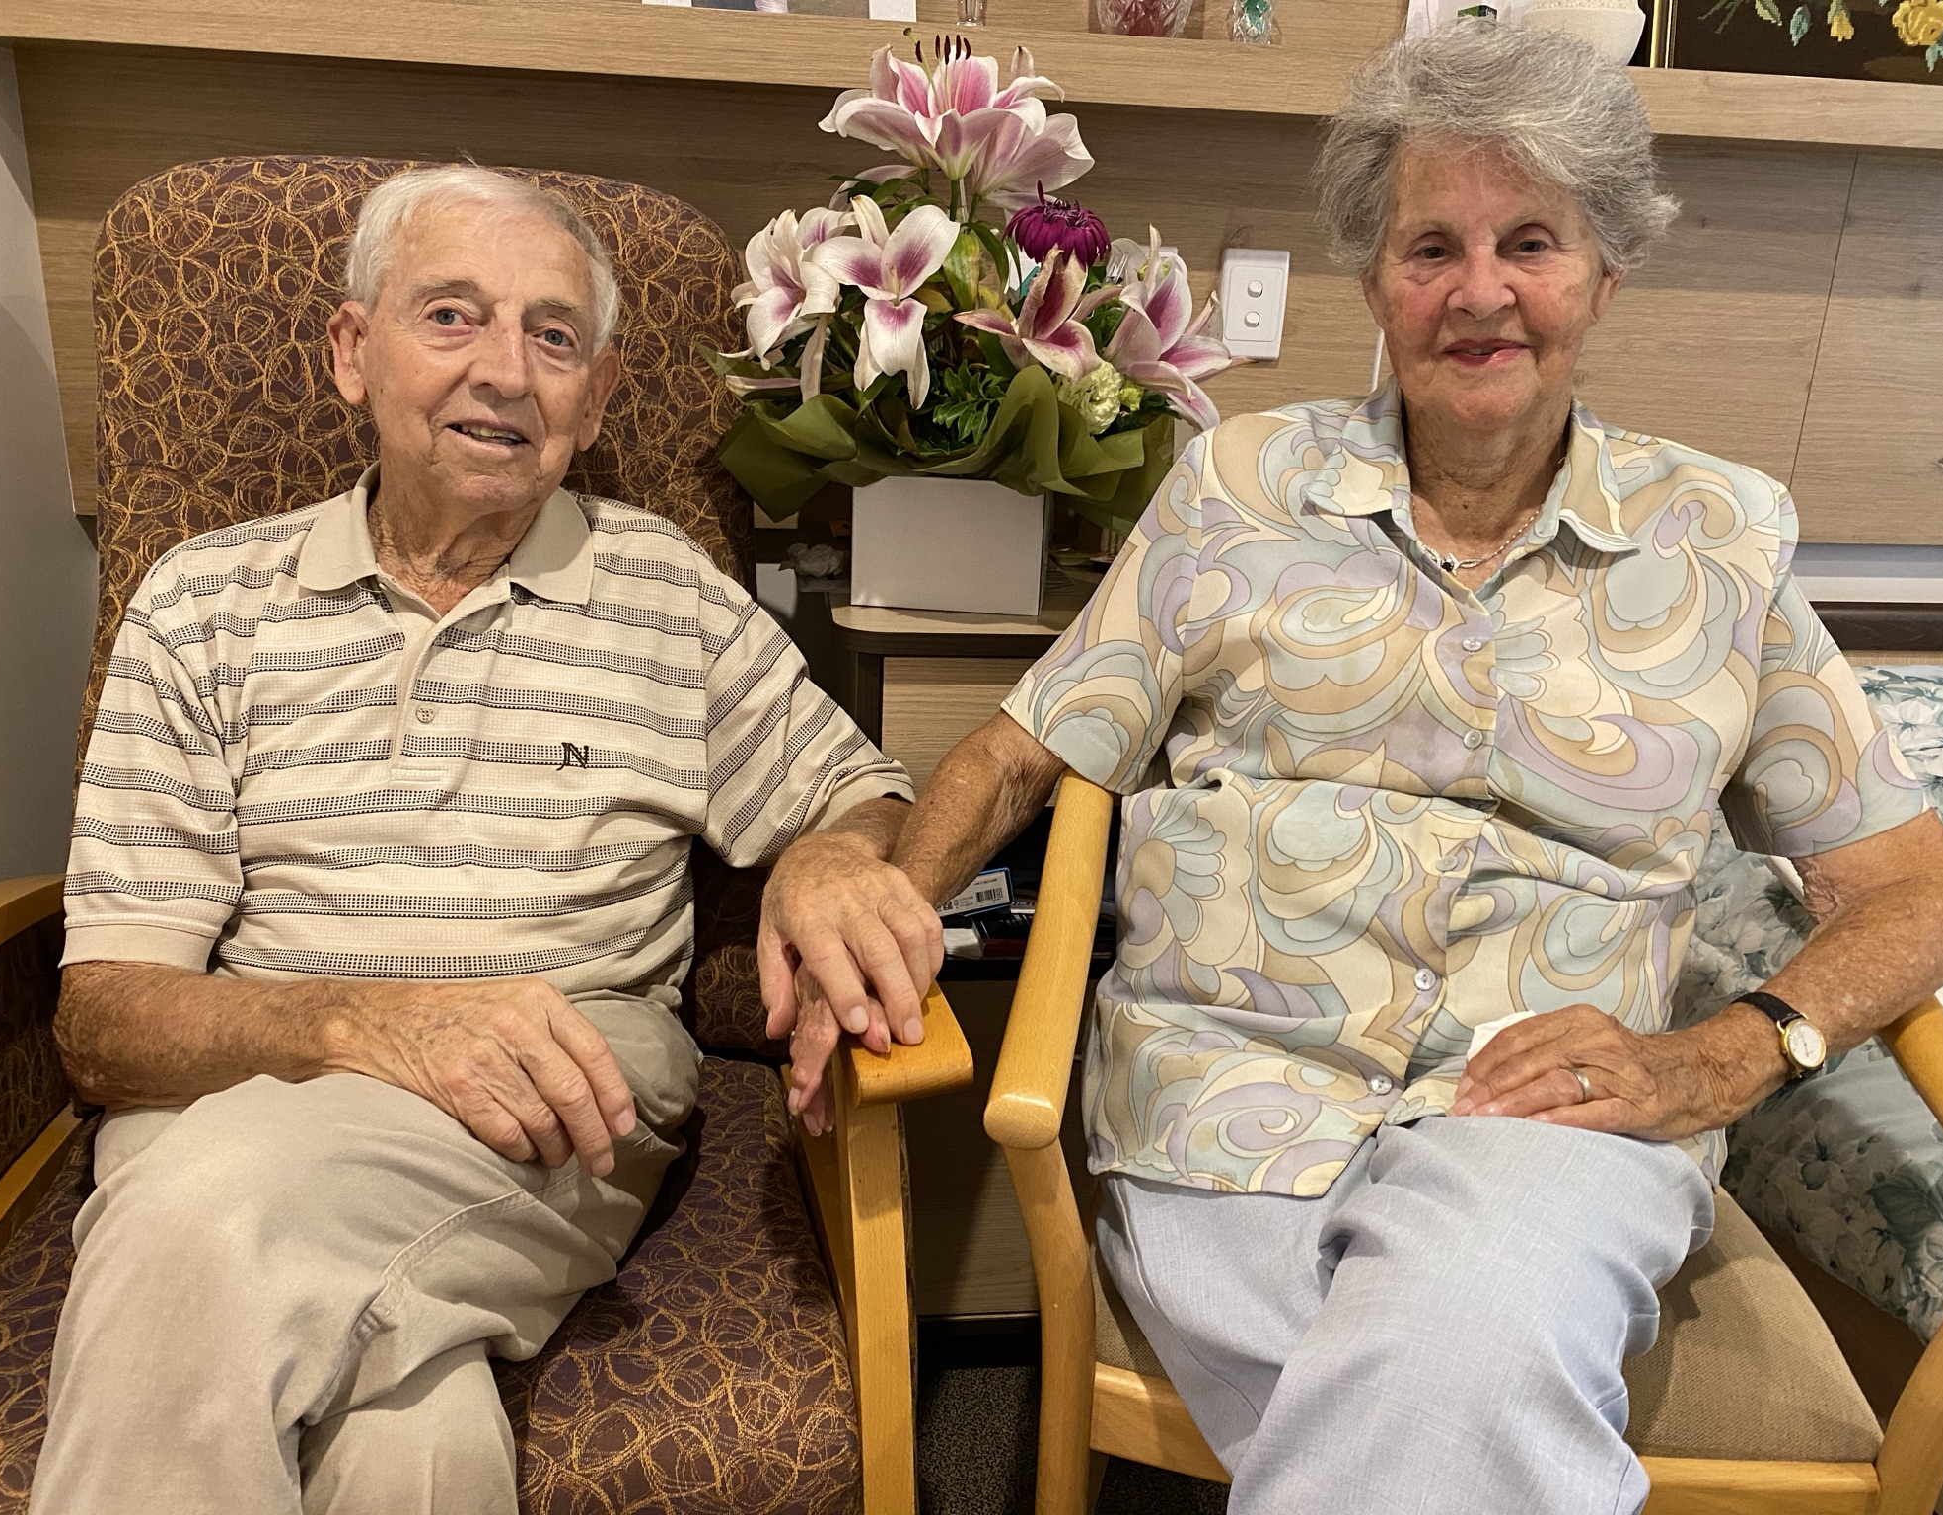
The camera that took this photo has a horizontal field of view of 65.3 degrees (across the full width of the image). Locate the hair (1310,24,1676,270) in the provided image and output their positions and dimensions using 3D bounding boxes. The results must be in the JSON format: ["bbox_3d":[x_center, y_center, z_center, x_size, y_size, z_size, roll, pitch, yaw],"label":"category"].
[{"bbox_3d":[0.360,-0.396,1.025,0.232,0.190,0.225,3,17,18],"label":"hair"}]

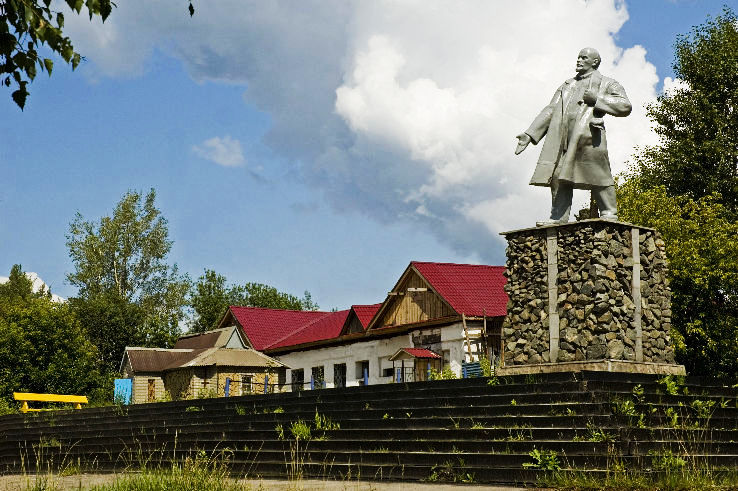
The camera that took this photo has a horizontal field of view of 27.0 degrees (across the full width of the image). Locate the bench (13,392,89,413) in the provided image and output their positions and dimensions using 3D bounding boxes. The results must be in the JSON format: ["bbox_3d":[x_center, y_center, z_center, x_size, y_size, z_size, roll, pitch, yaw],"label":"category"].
[{"bbox_3d":[-8.455,4.314,40.792,2.150,0.800,0.600,7,-10,-42],"label":"bench"}]

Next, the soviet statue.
[{"bbox_3d":[2.985,-1.526,22.211,1.500,2.680,1.050,-6,-10,38],"label":"soviet statue"}]

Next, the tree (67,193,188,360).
[{"bbox_3d":[-13.151,3.809,83.251,6.700,13.400,6.300,0,-8,0],"label":"tree"}]

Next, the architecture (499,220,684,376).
[{"bbox_3d":[3.210,0.899,22.082,1.930,2.140,1.930,-8,-11,44],"label":"architecture"}]

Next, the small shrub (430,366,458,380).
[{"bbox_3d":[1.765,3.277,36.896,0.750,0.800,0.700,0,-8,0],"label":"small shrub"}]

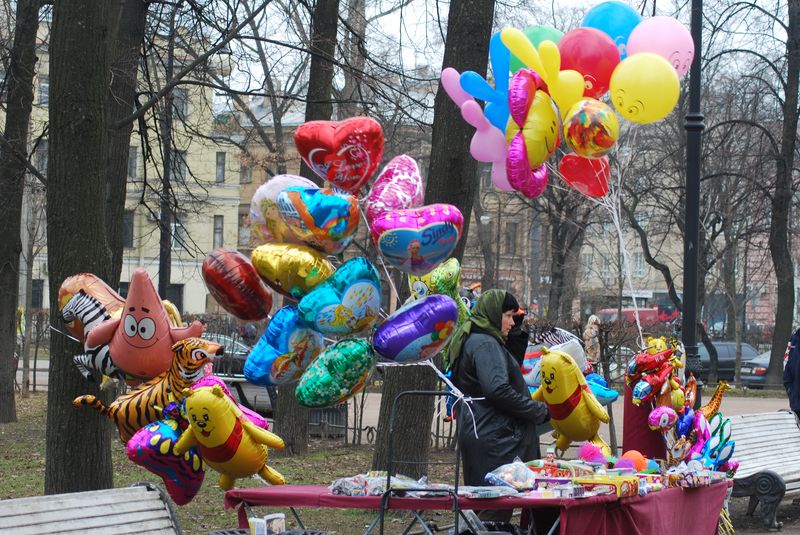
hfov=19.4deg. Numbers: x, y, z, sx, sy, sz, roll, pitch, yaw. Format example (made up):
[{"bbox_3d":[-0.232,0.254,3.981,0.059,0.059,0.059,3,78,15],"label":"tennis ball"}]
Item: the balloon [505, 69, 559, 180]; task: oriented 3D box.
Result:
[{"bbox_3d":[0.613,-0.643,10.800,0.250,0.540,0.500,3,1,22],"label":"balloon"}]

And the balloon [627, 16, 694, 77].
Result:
[{"bbox_3d":[1.227,-1.022,11.000,0.315,0.340,0.315,0,12,0],"label":"balloon"}]

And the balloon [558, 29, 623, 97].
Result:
[{"bbox_3d":[0.884,-0.959,10.900,0.295,0.335,0.295,0,12,0],"label":"balloon"}]

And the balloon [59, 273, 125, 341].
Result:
[{"bbox_3d":[-1.425,0.207,11.000,0.400,0.380,0.200,-8,15,18],"label":"balloon"}]

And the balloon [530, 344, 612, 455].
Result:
[{"bbox_3d":[0.805,0.616,10.900,0.400,0.520,0.270,-14,4,38],"label":"balloon"}]

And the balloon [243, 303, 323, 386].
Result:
[{"bbox_3d":[-0.506,0.368,10.600,0.370,0.400,0.200,37,0,-42],"label":"balloon"}]

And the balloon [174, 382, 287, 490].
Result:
[{"bbox_3d":[-0.765,0.772,10.600,0.460,0.540,0.280,-29,4,30],"label":"balloon"}]

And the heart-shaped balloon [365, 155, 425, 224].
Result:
[{"bbox_3d":[-0.016,-0.345,10.900,0.200,0.390,0.360,44,0,42],"label":"heart-shaped balloon"}]

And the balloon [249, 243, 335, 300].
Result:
[{"bbox_3d":[-0.497,0.032,10.700,0.400,0.200,0.360,21,-35,0],"label":"balloon"}]

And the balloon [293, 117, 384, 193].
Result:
[{"bbox_3d":[-0.268,-0.504,10.700,0.410,0.370,0.200,-13,25,0],"label":"balloon"}]

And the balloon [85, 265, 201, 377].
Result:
[{"bbox_3d":[-1.210,0.295,11.100,0.560,0.580,0.270,0,6,9],"label":"balloon"}]

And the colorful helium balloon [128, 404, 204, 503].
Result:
[{"bbox_3d":[-1.071,0.856,10.800,0.420,0.450,0.180,-35,10,22],"label":"colorful helium balloon"}]

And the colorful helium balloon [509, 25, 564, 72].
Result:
[{"bbox_3d":[0.668,-1.008,11.100,0.290,0.325,0.290,1,-1,0],"label":"colorful helium balloon"}]

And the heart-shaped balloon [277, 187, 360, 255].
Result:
[{"bbox_3d":[-0.380,-0.215,10.900,0.410,0.360,0.200,0,24,-13],"label":"heart-shaped balloon"}]

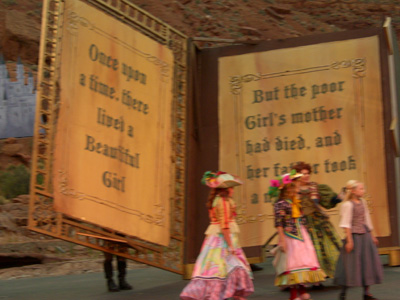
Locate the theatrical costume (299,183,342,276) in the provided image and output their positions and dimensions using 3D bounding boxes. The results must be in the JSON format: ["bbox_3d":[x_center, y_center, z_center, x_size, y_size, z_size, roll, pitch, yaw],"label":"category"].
[{"bbox_3d":[1.587,1.122,14.700,0.750,1.350,0.750,-1,-1,42],"label":"theatrical costume"}]

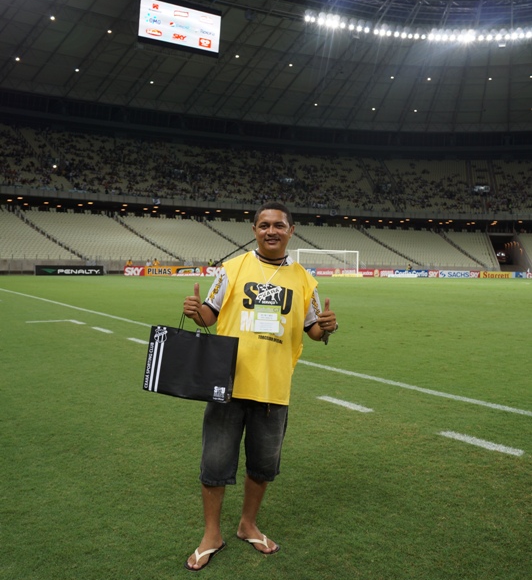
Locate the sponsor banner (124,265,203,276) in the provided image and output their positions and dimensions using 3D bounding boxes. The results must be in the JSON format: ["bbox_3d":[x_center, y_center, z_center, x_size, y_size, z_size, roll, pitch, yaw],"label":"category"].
[{"bbox_3d":[-8.602,-1.621,50.847,7.223,0.863,0.200,-1,3,-35],"label":"sponsor banner"}]

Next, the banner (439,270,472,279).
[{"bbox_3d":[22.659,-1.890,71.887,6.150,0.863,0.200,-1,3,-35],"label":"banner"}]

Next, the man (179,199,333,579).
[{"bbox_3d":[-0.026,0.412,2.844,0.710,1.690,0.470,1,3,-2],"label":"man"}]

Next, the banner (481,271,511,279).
[{"bbox_3d":[29.159,-1.936,75.929,6.827,0.863,0.200,-1,3,-35],"label":"banner"}]

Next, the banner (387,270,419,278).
[{"bbox_3d":[15.606,-1.839,67.453,5.442,0.863,0.200,-1,3,-35],"label":"banner"}]

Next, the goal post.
[{"bbox_3d":[5.466,-2.417,57.197,7.500,2.520,1.650,-1,3,-35],"label":"goal post"}]

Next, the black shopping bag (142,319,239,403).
[{"bbox_3d":[-0.331,0.313,2.664,0.395,0.330,0.100,8,3,14],"label":"black shopping bag"}]

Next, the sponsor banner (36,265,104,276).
[{"bbox_3d":[-15.379,-1.592,47.265,5.289,0.820,0.200,-1,3,-35],"label":"sponsor banner"}]

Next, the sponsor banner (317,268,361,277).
[{"bbox_3d":[7.470,-1.777,62.250,5.977,0.863,0.200,-1,3,-35],"label":"sponsor banner"}]

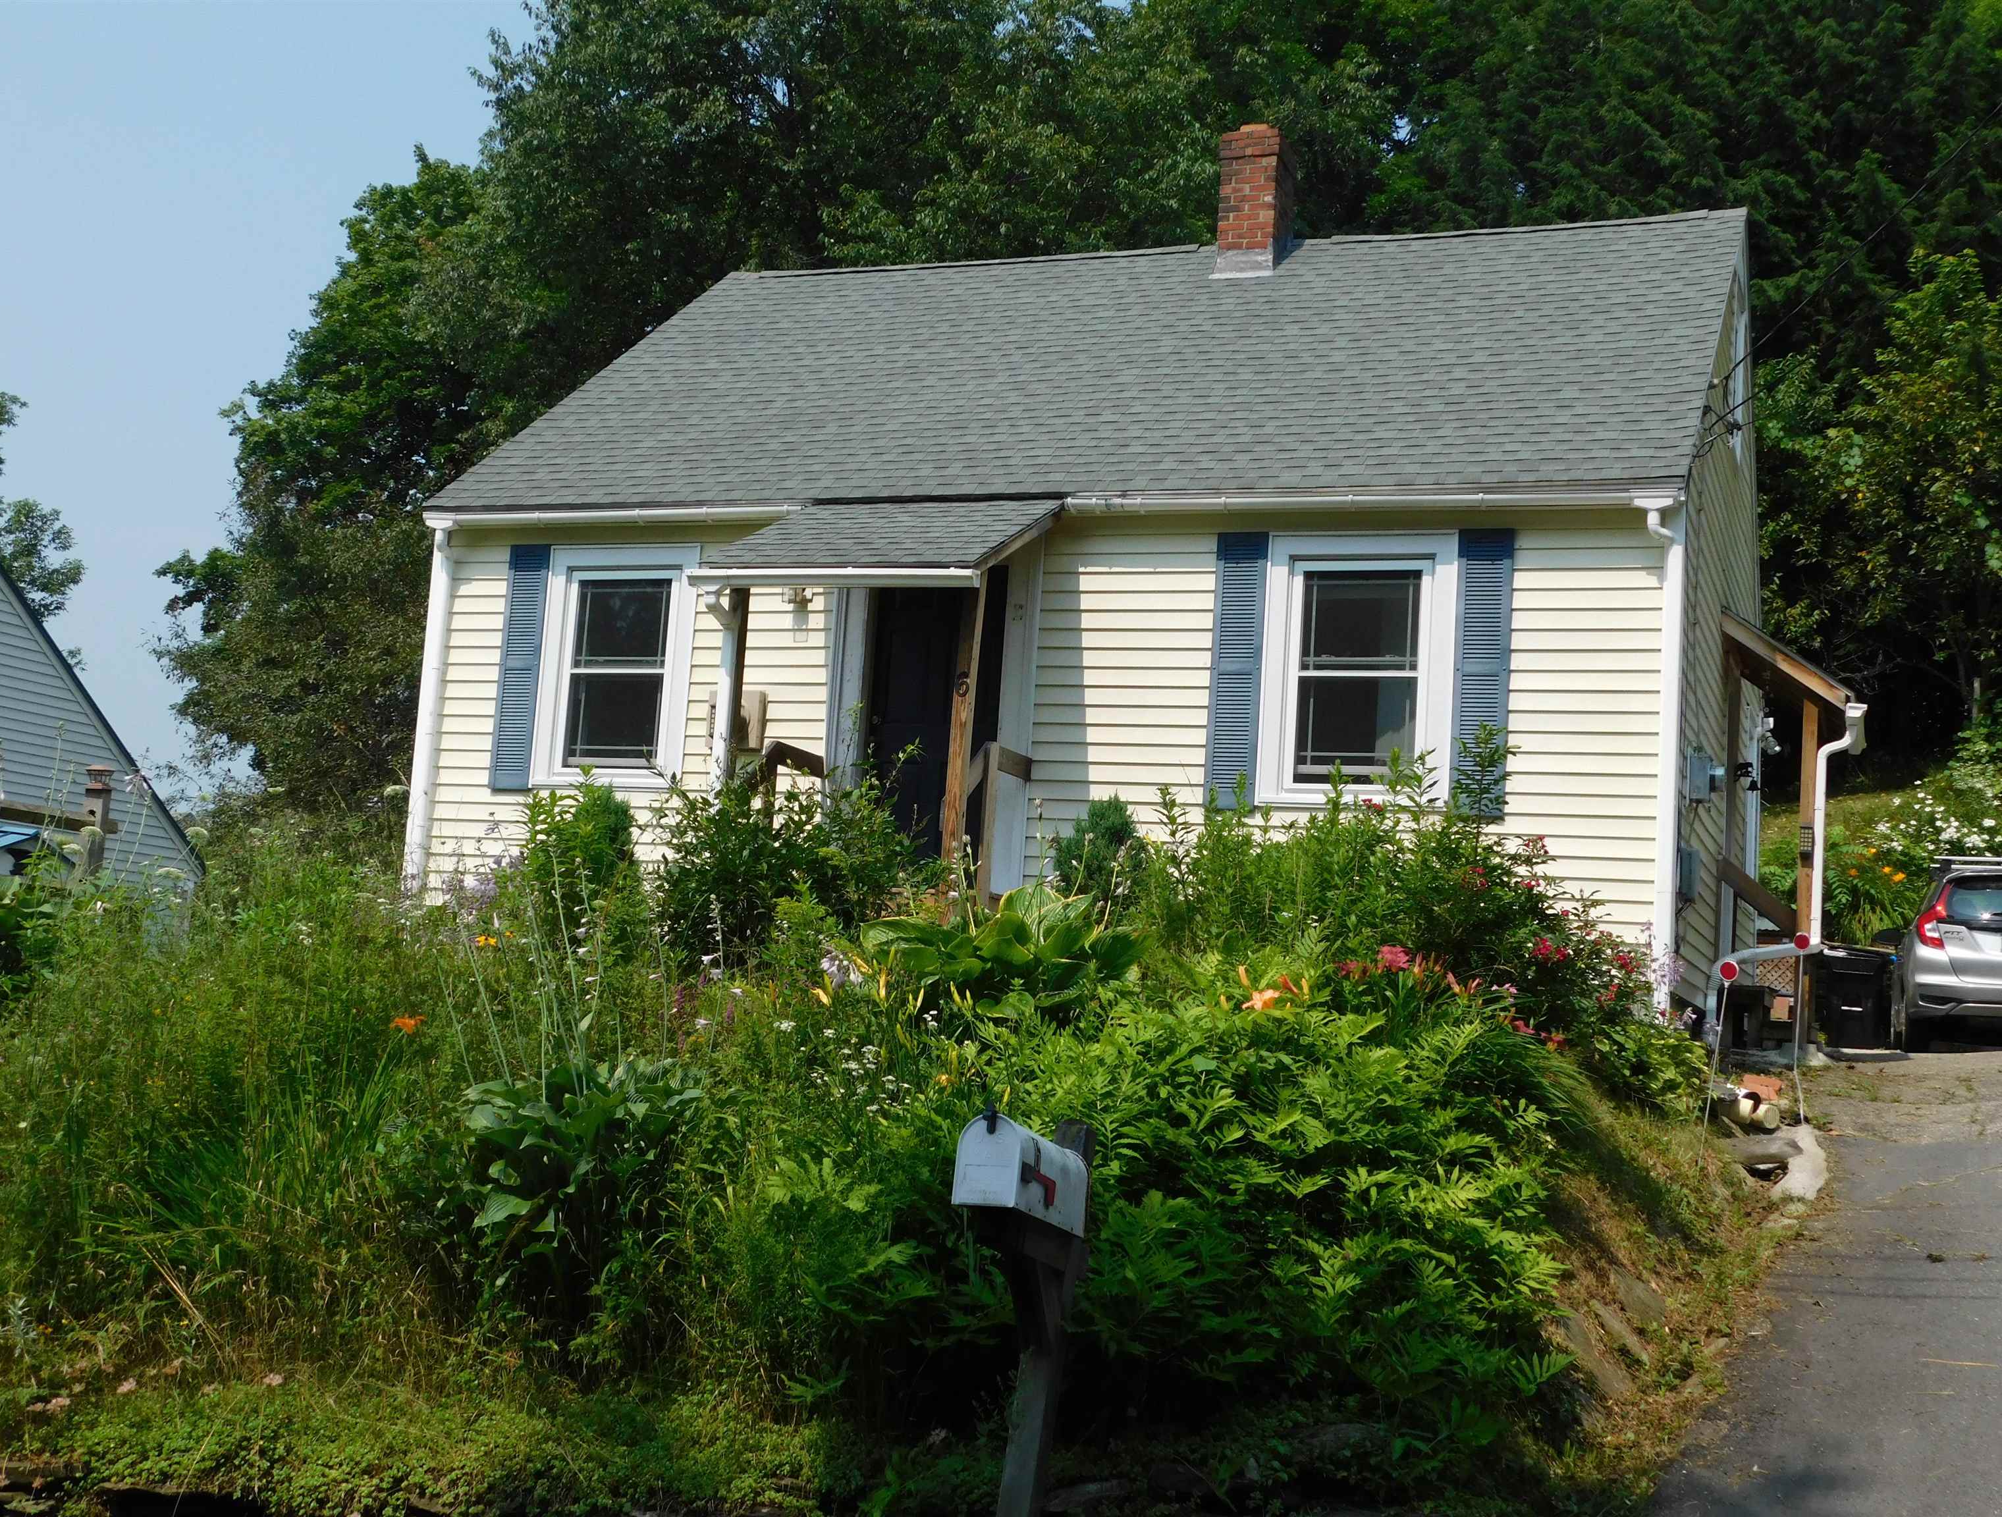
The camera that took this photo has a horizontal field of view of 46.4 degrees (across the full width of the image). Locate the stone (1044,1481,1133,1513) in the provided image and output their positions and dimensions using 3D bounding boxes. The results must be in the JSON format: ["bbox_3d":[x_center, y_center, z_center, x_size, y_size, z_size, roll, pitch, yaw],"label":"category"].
[{"bbox_3d":[0.234,1.975,6.250,0.240,0.090,0.170,1,-8,21],"label":"stone"}]

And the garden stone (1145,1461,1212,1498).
[{"bbox_3d":[0.475,1.927,6.250,0.175,0.100,0.150,1,-8,21],"label":"garden stone"}]

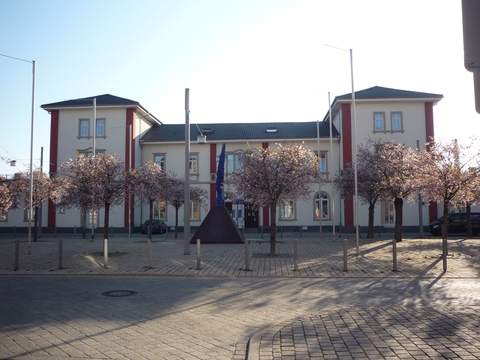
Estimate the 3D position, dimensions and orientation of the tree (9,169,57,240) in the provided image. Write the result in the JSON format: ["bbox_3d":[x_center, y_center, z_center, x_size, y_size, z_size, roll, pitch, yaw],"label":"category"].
[{"bbox_3d":[-11.689,1.419,25.234,2.950,4.128,2.900,-1,-4,4],"label":"tree"}]

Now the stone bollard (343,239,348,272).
[{"bbox_3d":[3.196,2.280,13.463,0.120,0.932,0.120,-1,-4,4],"label":"stone bollard"}]

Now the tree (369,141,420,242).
[{"bbox_3d":[8.284,0.606,23.803,3.100,5.401,3.100,-1,-4,4],"label":"tree"}]

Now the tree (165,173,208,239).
[{"bbox_3d":[-3.776,1.813,31.358,3.150,4.668,3.100,-1,-4,4],"label":"tree"}]

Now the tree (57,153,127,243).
[{"bbox_3d":[-5.997,0.999,18.145,2.850,4.057,3.000,-1,-4,4],"label":"tree"}]

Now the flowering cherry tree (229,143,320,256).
[{"bbox_3d":[1.346,0.763,17.659,3.650,4.473,3.500,-1,-4,4],"label":"flowering cherry tree"}]

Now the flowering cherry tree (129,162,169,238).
[{"bbox_3d":[-5.060,1.159,24.759,2.500,4.469,2.600,-1,-4,4],"label":"flowering cherry tree"}]

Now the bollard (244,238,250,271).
[{"bbox_3d":[0.234,2.307,13.693,0.120,0.936,0.120,-1,-4,4],"label":"bollard"}]

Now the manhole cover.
[{"bbox_3d":[-2.670,2.514,9.749,0.790,0.050,0.790,-1,-4,4],"label":"manhole cover"}]

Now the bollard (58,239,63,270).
[{"bbox_3d":[-5.701,2.378,14.133,0.120,0.922,0.120,-1,-4,4],"label":"bollard"}]

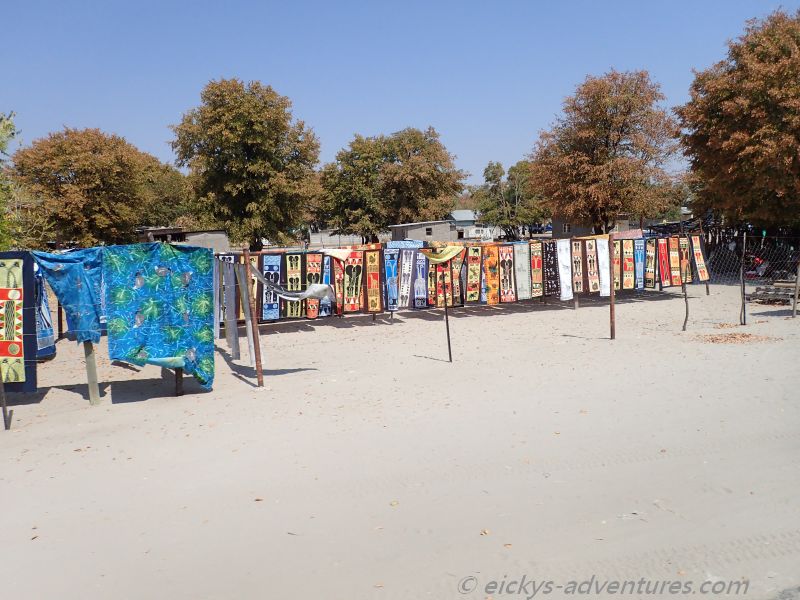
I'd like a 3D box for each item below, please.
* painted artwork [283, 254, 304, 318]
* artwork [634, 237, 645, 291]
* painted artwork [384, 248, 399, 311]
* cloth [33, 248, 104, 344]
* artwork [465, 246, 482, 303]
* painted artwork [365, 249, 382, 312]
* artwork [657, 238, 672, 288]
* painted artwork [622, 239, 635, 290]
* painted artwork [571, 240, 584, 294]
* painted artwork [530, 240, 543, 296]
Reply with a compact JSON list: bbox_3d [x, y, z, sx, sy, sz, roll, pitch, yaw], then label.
[{"bbox_3d":[-2.285,-0.311,12.398,0.470,1.420,0.100,-4,8,-21],"label":"painted artwork"},{"bbox_3d":[6.756,-1.001,16.300,0.360,1.467,0.050,-5,7,-21],"label":"artwork"},{"bbox_3d":[-0.206,-0.498,14.034,0.410,1.508,0.050,-5,7,-19],"label":"painted artwork"},{"bbox_3d":[-4.073,-0.043,7.100,0.730,1.150,0.150,-5,8,-26],"label":"cloth"},{"bbox_3d":[1.781,-0.618,13.998,0.480,1.380,0.100,-4,8,-21],"label":"artwork"},{"bbox_3d":[-0.619,-0.456,13.500,0.400,1.495,0.050,-5,7,-21],"label":"painted artwork"},{"bbox_3d":[7.426,-1.025,16.223,0.470,1.380,0.100,-13,11,-20],"label":"artwork"},{"bbox_3d":[6.407,-0.995,16.200,0.420,1.458,0.050,-5,7,-21],"label":"painted artwork"},{"bbox_3d":[4.731,-0.866,15.400,0.420,1.439,0.050,-5,7,-21],"label":"painted artwork"},{"bbox_3d":[3.462,-0.774,14.656,0.390,1.450,0.100,-4,8,-21],"label":"painted artwork"}]

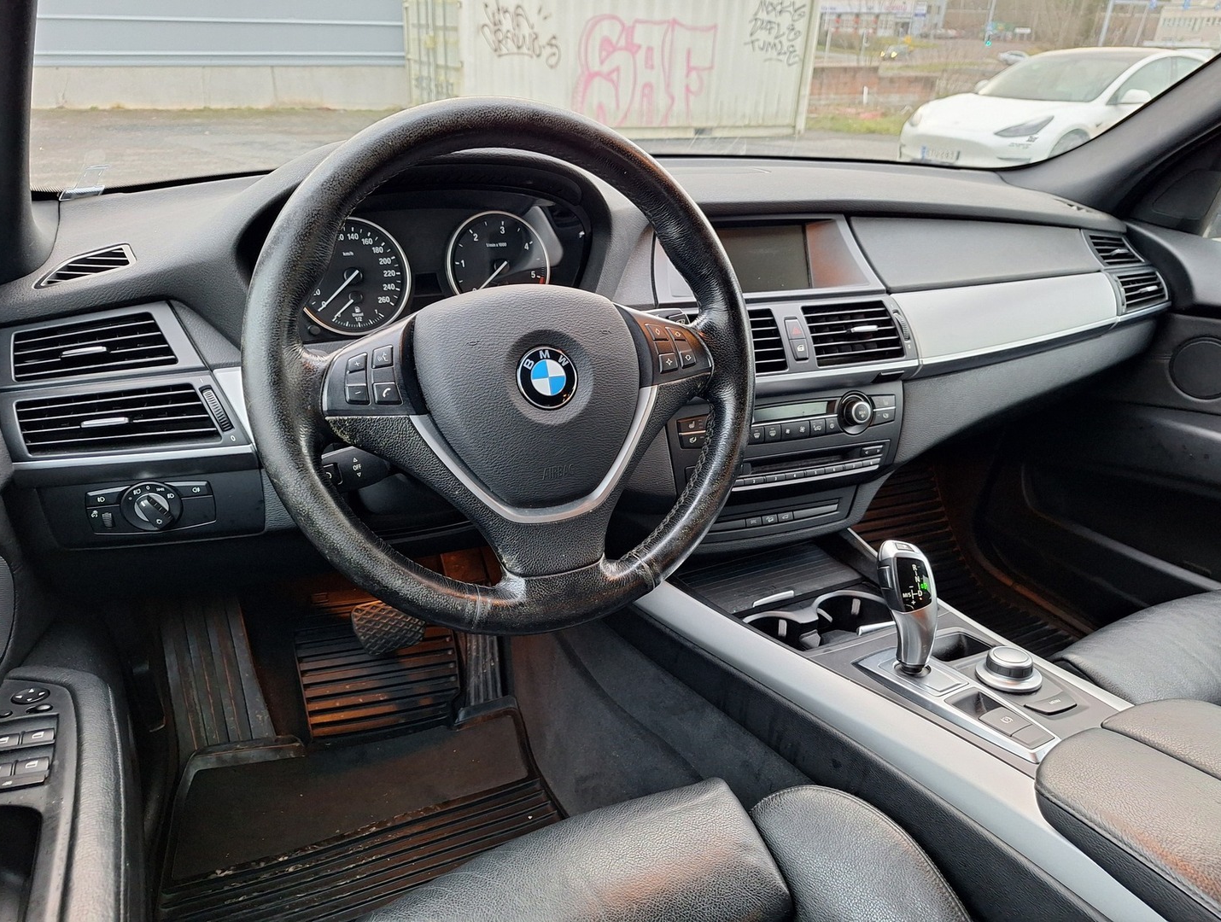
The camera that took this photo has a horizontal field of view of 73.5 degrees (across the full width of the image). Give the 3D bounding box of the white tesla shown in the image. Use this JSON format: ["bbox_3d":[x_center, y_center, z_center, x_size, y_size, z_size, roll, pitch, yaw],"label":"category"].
[{"bbox_3d":[5.495,-3.949,9.382,4.690,1.443,1.930,-13,30,-26],"label":"white tesla"}]

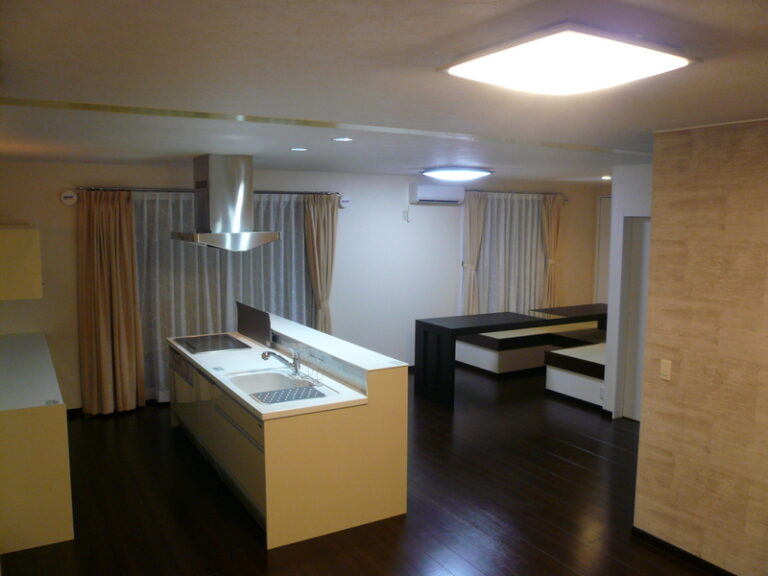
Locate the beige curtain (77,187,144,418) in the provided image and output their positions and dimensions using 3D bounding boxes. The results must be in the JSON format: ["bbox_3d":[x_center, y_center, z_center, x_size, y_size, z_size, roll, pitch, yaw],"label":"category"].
[{"bbox_3d":[-2.678,0.156,6.107,0.527,2.201,0.138,-3,7,-30],"label":"beige curtain"}]

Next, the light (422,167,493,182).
[{"bbox_3d":[0.789,-1.213,6.742,0.591,0.124,0.591,-3,7,-30],"label":"light"}]

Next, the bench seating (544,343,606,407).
[{"bbox_3d":[2.595,0.967,6.905,1.428,0.497,0.808,-3,7,-30],"label":"bench seating"}]

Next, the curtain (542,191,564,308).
[{"bbox_3d":[2.420,-0.406,9.012,0.355,1.876,0.128,-3,7,-30],"label":"curtain"}]

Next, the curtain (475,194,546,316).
[{"bbox_3d":[1.767,-0.371,8.676,1.251,1.876,0.079,-3,7,-30],"label":"curtain"}]

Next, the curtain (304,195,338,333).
[{"bbox_3d":[-0.730,0.036,7.224,0.364,2.211,0.128,-3,7,-30],"label":"curtain"}]

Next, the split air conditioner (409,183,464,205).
[{"bbox_3d":[0.675,-1.190,7.929,0.729,0.241,0.217,-3,7,-30],"label":"split air conditioner"}]

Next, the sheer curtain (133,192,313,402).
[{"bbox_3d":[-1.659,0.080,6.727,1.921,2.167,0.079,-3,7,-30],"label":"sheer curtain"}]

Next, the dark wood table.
[{"bbox_3d":[1.815,0.737,7.474,2.955,0.832,0.690,-3,7,-30],"label":"dark wood table"}]

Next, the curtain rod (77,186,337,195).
[{"bbox_3d":[-1.712,-1.020,6.567,2.788,0.044,0.079,-3,7,-30],"label":"curtain rod"}]

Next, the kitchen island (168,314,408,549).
[{"bbox_3d":[-0.940,0.907,5.003,0.985,1.006,2.676,-3,7,-30],"label":"kitchen island"}]

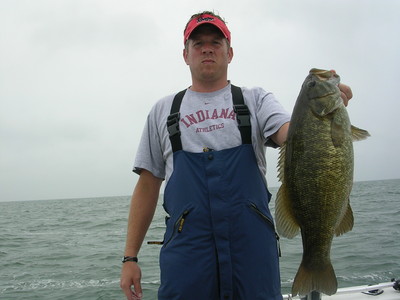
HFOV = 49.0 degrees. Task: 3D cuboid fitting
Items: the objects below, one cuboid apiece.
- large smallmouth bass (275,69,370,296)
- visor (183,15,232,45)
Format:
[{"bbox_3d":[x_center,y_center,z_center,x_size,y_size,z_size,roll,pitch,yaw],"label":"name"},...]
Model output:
[{"bbox_3d":[0.300,0.080,1.080,0.225,0.550,0.115,0,-4,18],"label":"large smallmouth bass"},{"bbox_3d":[0.028,-0.445,1.655,0.175,0.100,0.260,-4,-12,2],"label":"visor"}]

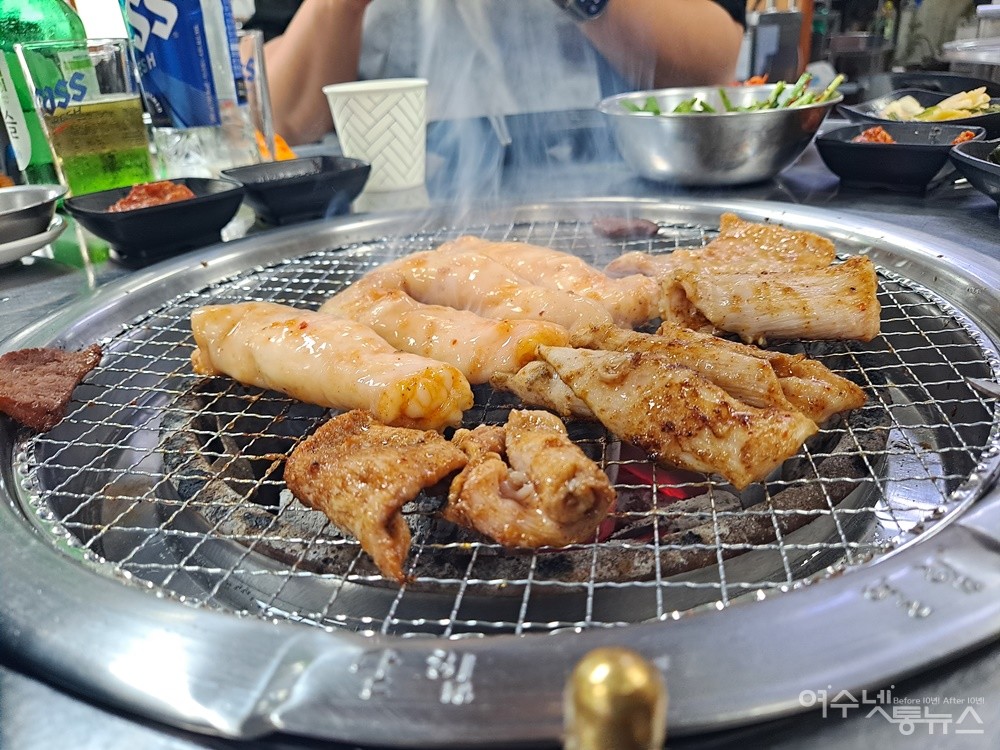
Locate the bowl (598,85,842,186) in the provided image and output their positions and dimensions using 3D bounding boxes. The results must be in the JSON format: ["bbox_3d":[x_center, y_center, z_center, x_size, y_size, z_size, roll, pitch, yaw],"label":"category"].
[{"bbox_3d":[0.147,-0.166,0.481,0.166,0.049,0.166,4,27,16],"label":"bowl"}]

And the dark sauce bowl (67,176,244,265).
[{"bbox_3d":[-0.192,-0.088,0.396,0.080,0.030,0.080,17,34,37],"label":"dark sauce bowl"}]

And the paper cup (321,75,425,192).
[{"bbox_3d":[-0.086,-0.172,0.503,0.073,0.070,0.073,-8,26,-7],"label":"paper cup"}]

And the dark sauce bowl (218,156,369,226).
[{"bbox_3d":[-0.128,-0.116,0.443,0.081,0.030,0.081,-20,30,-29],"label":"dark sauce bowl"}]

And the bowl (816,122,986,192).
[{"bbox_3d":[0.234,-0.127,0.410,0.079,0.030,0.079,17,34,37],"label":"bowl"}]

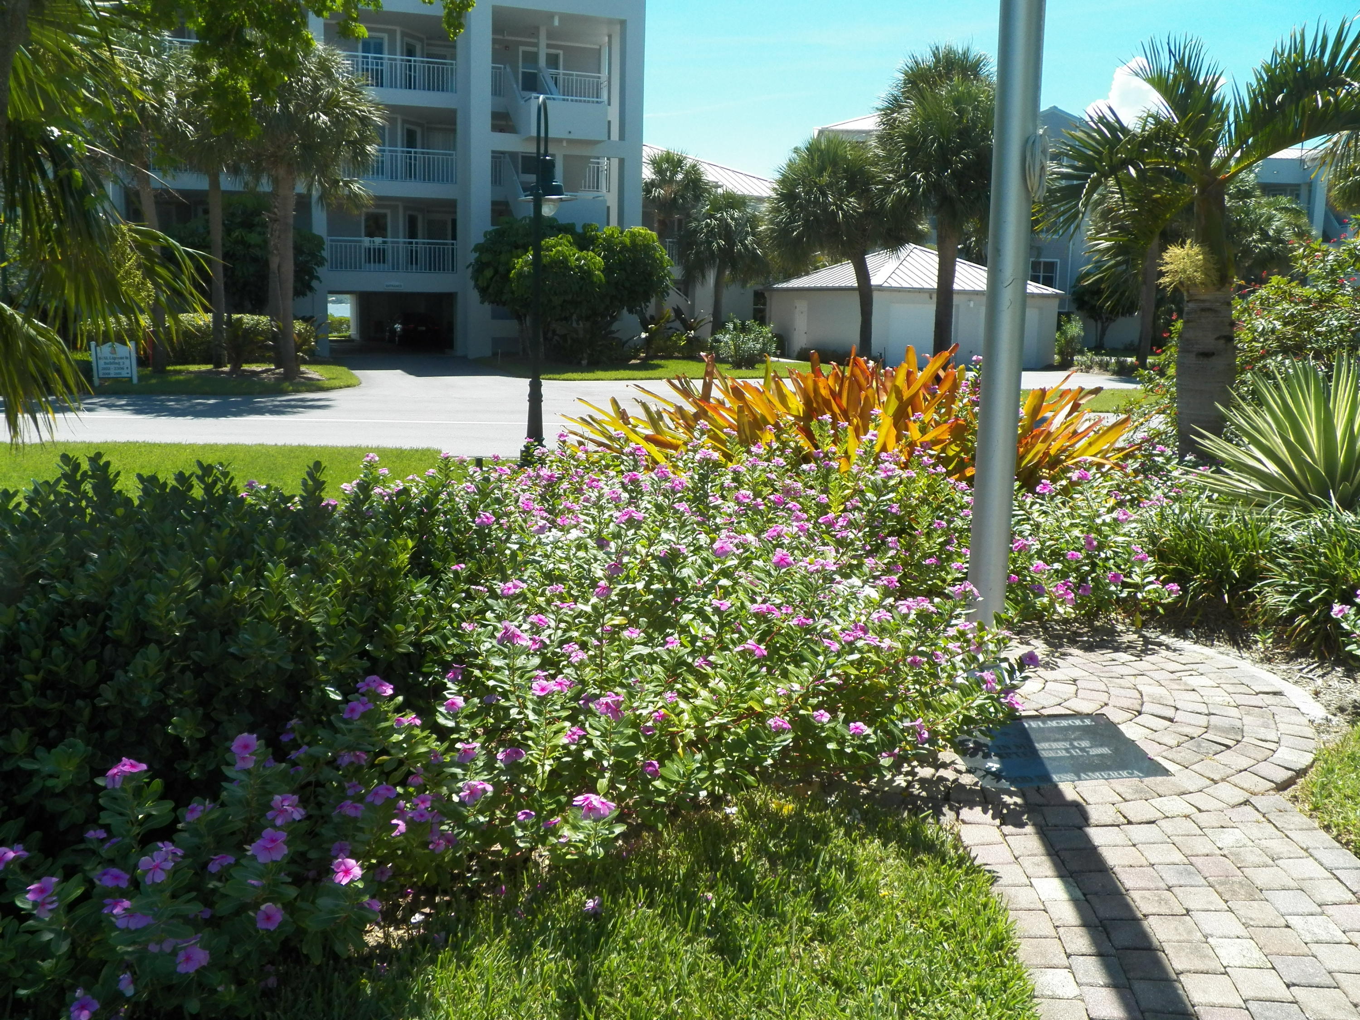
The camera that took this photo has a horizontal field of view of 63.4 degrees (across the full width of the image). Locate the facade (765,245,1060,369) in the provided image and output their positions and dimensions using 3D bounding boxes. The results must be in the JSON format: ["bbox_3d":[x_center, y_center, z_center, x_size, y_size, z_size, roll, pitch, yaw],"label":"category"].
[{"bbox_3d":[8.025,-7.078,38.120,8.000,4.050,6.900,-4,11,-25],"label":"facade"}]

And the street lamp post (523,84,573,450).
[{"bbox_3d":[-1.517,-2.685,12.731,0.620,4.050,0.850,3,10,8],"label":"street lamp post"}]

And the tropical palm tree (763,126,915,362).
[{"bbox_3d":[4.756,-7.538,32.154,4.200,6.900,4.100,3,10,8],"label":"tropical palm tree"}]

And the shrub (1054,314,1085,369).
[{"bbox_3d":[12.870,-5.581,36.545,1.050,1.800,1.050,5,11,19],"label":"shrub"}]

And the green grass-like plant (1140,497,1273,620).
[{"bbox_3d":[3.089,0.275,6.493,0.720,0.580,0.650,6,11,26],"label":"green grass-like plant"}]

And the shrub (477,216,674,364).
[{"bbox_3d":[-3.145,-6.417,32.386,5.400,4.300,4.000,1,10,0],"label":"shrub"}]

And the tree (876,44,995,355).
[{"bbox_3d":[7.097,-8.256,30.490,3.600,9.000,3.600,3,11,12],"label":"tree"}]

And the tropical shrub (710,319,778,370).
[{"bbox_3d":[1.910,-4.938,32.636,1.900,1.500,1.700,1,10,0],"label":"tropical shrub"}]

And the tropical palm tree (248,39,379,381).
[{"bbox_3d":[-7.919,-6.413,23.867,2.900,7.150,2.900,-2,11,-19],"label":"tropical palm tree"}]

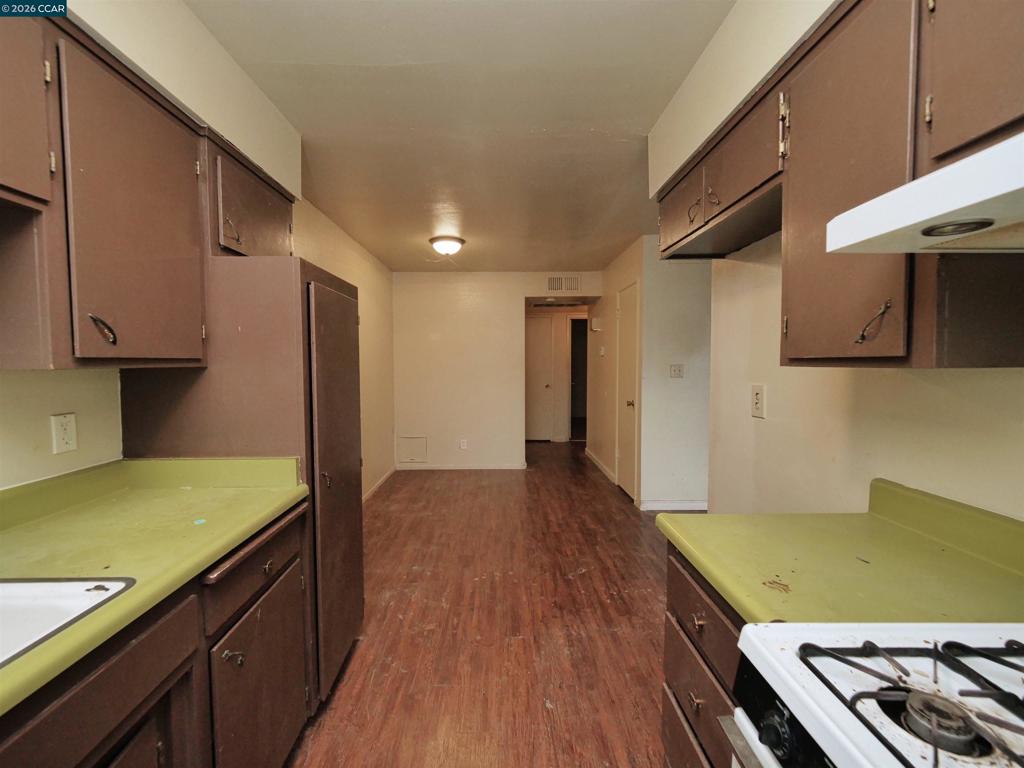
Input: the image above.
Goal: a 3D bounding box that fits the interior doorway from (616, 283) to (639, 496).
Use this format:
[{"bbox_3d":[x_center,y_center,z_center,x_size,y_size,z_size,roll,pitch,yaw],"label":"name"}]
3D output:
[{"bbox_3d":[1.187,0.082,4.174,0.090,2.087,0.670,0,3,-1],"label":"interior doorway"}]

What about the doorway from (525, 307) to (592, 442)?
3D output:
[{"bbox_3d":[0.748,-0.153,6.796,1.080,2.247,0.150,0,3,-1],"label":"doorway"}]

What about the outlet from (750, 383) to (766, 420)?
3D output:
[{"bbox_3d":[1.046,0.074,1.766,0.010,0.138,0.086,0,3,-1],"label":"outlet"}]

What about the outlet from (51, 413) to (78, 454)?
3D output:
[{"bbox_3d":[-1.341,0.148,1.247,0.010,0.114,0.068,0,3,-1],"label":"outlet"}]

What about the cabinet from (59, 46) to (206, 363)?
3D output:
[{"bbox_3d":[-1.176,-0.429,1.138,0.335,0.740,0.455,0,3,-1],"label":"cabinet"}]

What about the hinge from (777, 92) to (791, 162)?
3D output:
[{"bbox_3d":[0.704,-0.668,1.076,0.020,0.170,0.045,0,3,-1],"label":"hinge"}]

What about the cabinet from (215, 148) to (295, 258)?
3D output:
[{"bbox_3d":[-1.188,-0.644,1.682,0.335,0.395,0.555,0,3,-1],"label":"cabinet"}]

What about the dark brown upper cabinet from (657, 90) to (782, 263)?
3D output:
[{"bbox_3d":[0.870,-0.699,1.489,0.375,0.295,0.825,0,3,-1],"label":"dark brown upper cabinet"}]

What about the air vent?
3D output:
[{"bbox_3d":[0.630,-1.220,5.030,0.425,0.210,0.025,0,3,-1],"label":"air vent"}]

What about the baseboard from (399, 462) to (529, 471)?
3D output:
[{"bbox_3d":[-0.622,1.028,5.139,1.623,0.080,0.015,0,3,-1],"label":"baseboard"}]

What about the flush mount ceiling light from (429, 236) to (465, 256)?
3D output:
[{"bbox_3d":[-0.572,-1.216,3.673,0.320,0.148,0.320,0,3,-1],"label":"flush mount ceiling light"}]

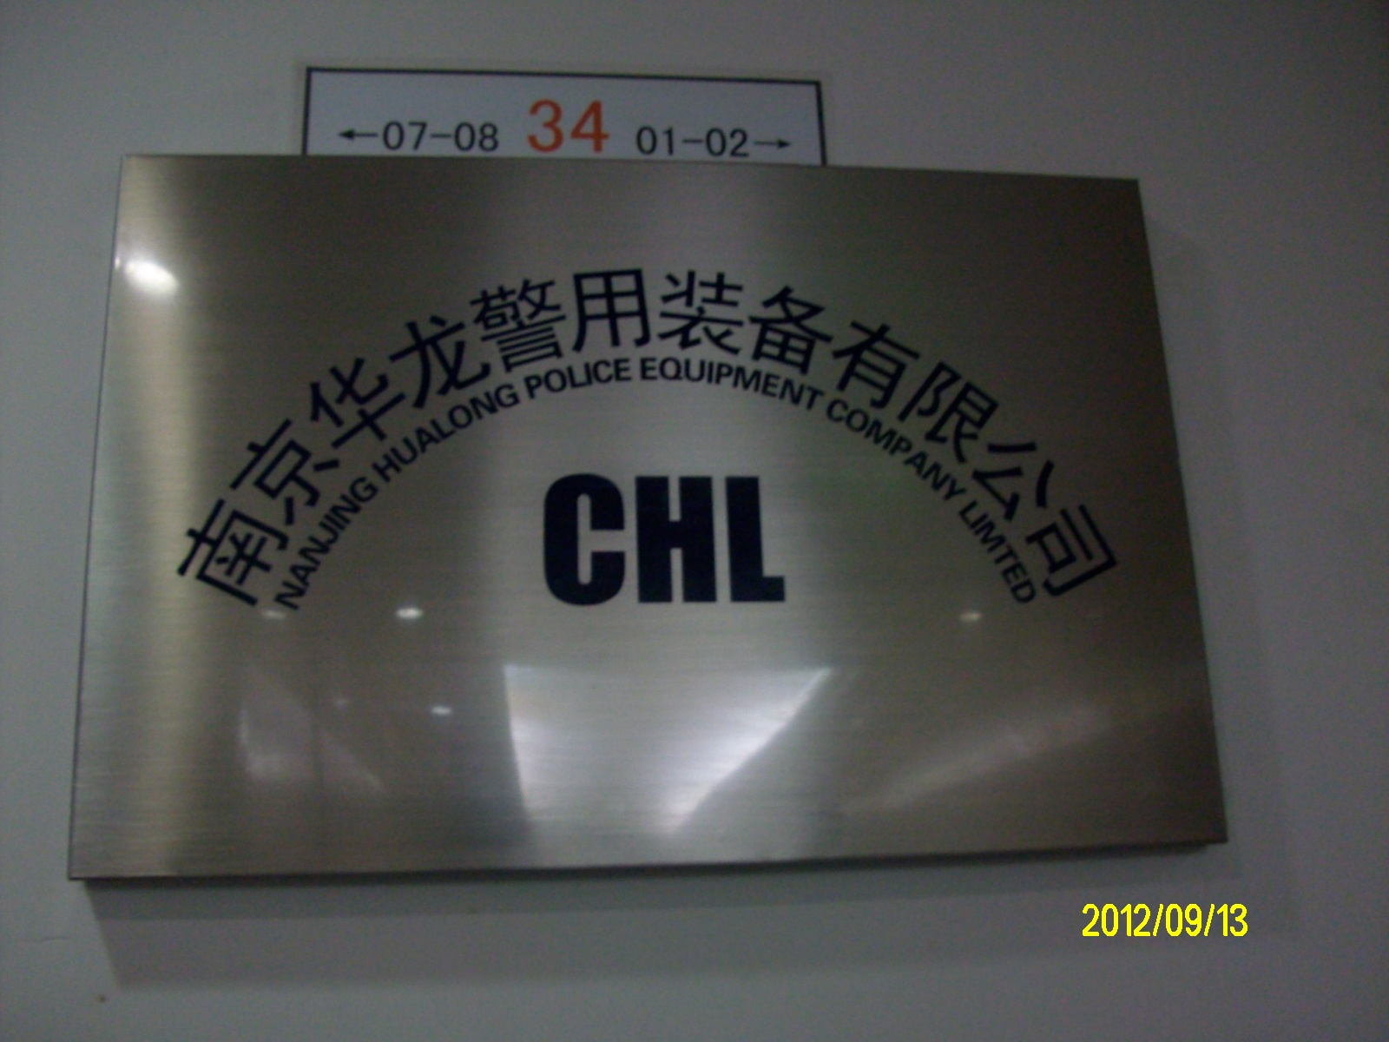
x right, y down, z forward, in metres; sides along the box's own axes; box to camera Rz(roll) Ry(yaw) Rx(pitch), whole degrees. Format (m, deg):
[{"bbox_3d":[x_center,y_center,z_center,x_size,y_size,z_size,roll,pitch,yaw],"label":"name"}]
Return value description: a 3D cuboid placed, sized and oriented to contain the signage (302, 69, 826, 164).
[{"bbox_3d":[-0.076,-0.242,0.831,0.318,0.073,0.010,0,-15,-6],"label":"signage"}]

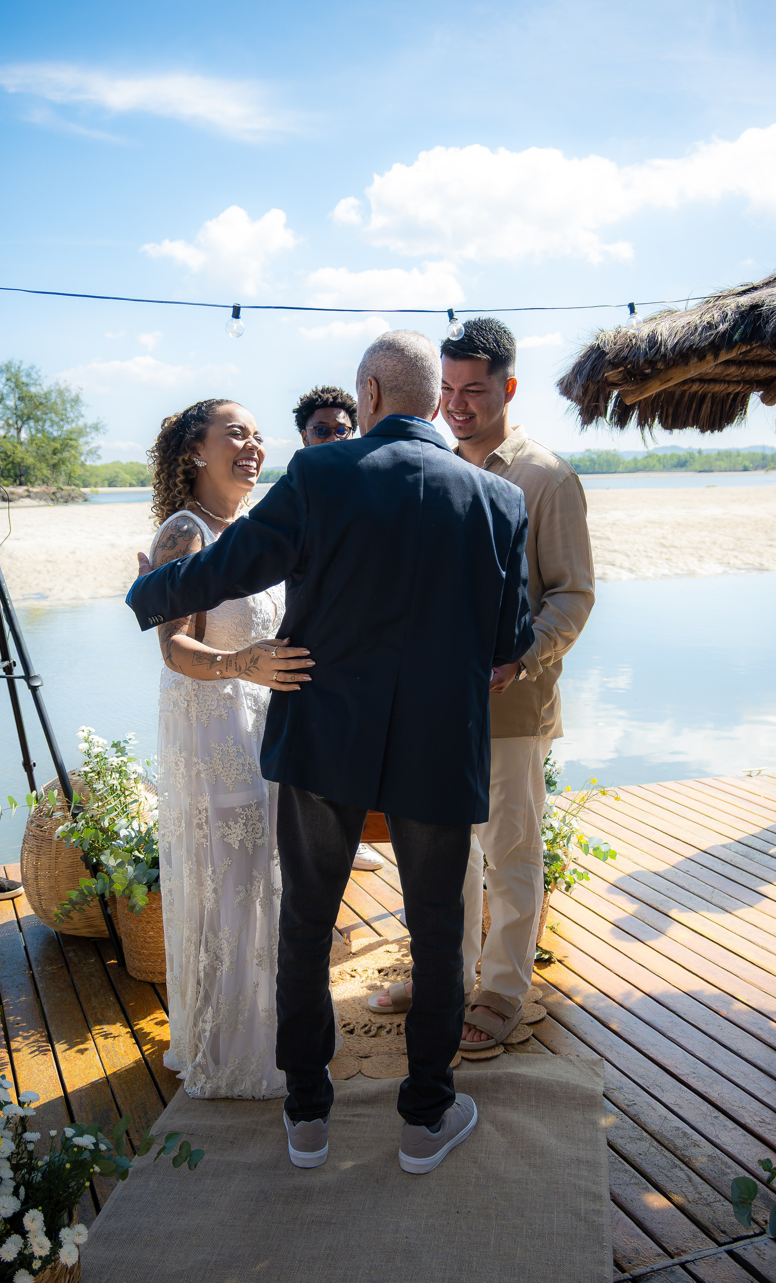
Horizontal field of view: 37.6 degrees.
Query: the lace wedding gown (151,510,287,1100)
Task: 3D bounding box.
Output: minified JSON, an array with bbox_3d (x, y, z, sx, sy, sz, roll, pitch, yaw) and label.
[{"bbox_3d":[-0.354,0.363,2.785,0.460,1.380,0.460,4,10,28],"label":"lace wedding gown"}]

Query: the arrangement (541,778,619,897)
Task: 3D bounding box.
[{"bbox_3d":[0.456,0.527,3.366,0.450,0.430,0.420,-1,9,0],"label":"arrangement"}]

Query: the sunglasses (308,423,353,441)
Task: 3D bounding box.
[{"bbox_3d":[-0.199,-0.728,3.970,0.148,0.052,0.140,-2,9,-8],"label":"sunglasses"}]

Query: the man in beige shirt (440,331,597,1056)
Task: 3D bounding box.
[{"bbox_3d":[0.227,0.138,2.833,0.420,1.790,0.560,-8,11,-41],"label":"man in beige shirt"}]

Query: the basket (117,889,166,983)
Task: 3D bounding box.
[{"bbox_3d":[-0.646,0.840,3.403,0.310,0.260,0.310,-1,9,0],"label":"basket"}]

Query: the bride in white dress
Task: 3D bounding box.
[{"bbox_3d":[-0.356,0.247,2.747,0.480,1.620,0.470,4,10,28],"label":"bride in white dress"}]

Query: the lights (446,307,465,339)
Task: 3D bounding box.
[{"bbox_3d":[0.151,-0.709,2.540,0.040,0.072,0.040,-12,8,2],"label":"lights"}]

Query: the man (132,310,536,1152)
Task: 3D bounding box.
[{"bbox_3d":[-0.136,0.231,2.462,0.840,1.730,0.500,-1,9,-3],"label":"man"}]

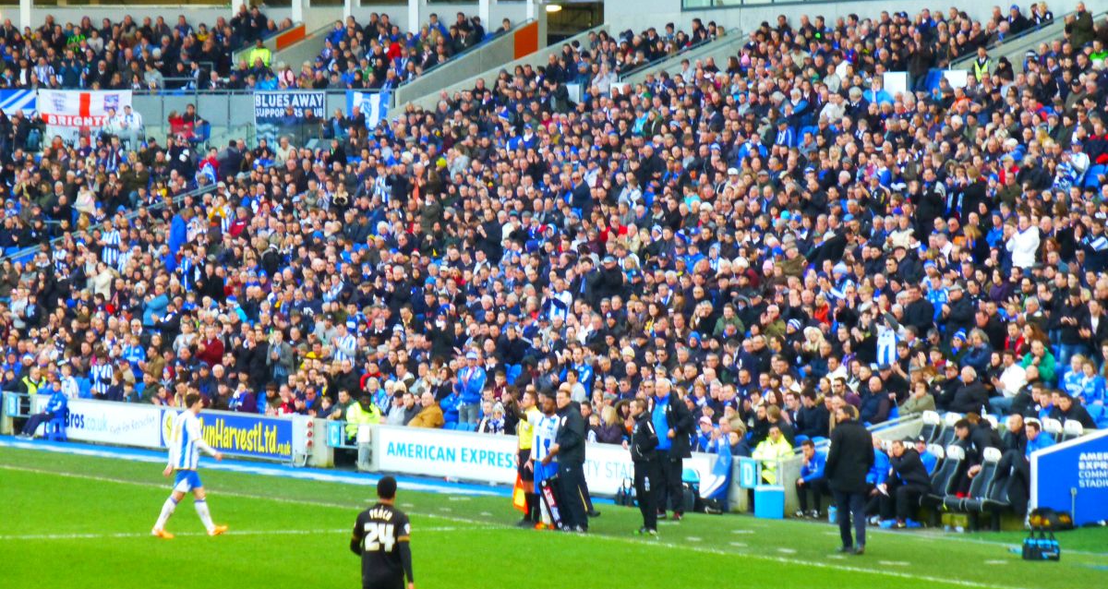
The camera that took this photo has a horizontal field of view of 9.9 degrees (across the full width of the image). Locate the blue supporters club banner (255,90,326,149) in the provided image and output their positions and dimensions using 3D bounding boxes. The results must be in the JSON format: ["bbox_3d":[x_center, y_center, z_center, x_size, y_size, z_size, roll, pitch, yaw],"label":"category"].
[{"bbox_3d":[-6.521,-4.298,157.300,1.840,1.500,0.080,0,1,20],"label":"blue supporters club banner"}]

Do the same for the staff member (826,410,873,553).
[{"bbox_3d":[3.633,2.273,78.200,0.570,1.820,0.400,0,1,-25],"label":"staff member"}]

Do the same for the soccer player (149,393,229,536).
[{"bbox_3d":[-4.644,2.160,81.200,0.900,1.840,0.520,0,1,-23],"label":"soccer player"}]

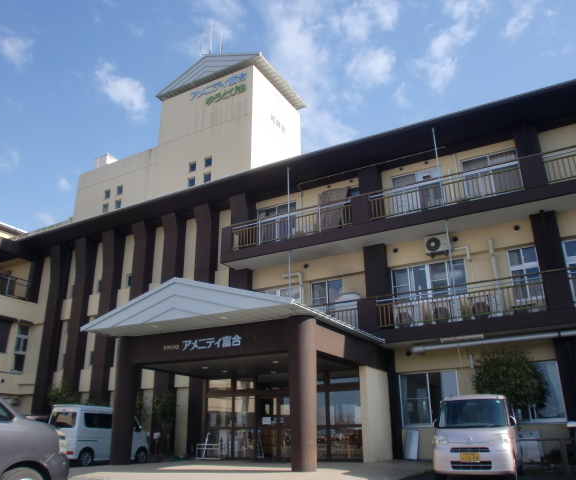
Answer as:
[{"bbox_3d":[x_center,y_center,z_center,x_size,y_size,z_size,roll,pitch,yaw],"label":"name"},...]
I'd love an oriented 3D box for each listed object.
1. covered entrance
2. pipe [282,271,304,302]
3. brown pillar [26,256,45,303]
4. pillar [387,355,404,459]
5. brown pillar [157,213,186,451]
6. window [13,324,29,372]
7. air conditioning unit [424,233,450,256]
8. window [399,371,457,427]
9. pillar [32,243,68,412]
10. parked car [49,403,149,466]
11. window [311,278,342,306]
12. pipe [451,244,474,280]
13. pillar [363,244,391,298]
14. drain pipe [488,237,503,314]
[{"bbox_3d":[-1.144,3.889,14.378,6.300,4.350,6.300,-11,-23,26],"label":"covered entrance"},{"bbox_3d":[0.211,1.916,19.478,0.970,1.320,0.130,-11,-23,26],"label":"pipe"},{"bbox_3d":[-12.137,1.882,24.812,0.383,2.386,0.511,-12,-23,26],"label":"brown pillar"},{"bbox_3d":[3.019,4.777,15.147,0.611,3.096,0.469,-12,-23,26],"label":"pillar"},{"bbox_3d":[-4.654,3.353,19.875,0.710,9.159,0.738,-12,-23,26],"label":"brown pillar"},{"bbox_3d":[-12.089,4.899,23.416,0.114,2.002,0.525,-12,-23,26],"label":"window"},{"bbox_3d":[4.988,0.183,17.131,0.790,0.590,0.310,-11,-23,26],"label":"air conditioning unit"},{"bbox_3d":[4.411,4.945,16.067,1.830,1.630,0.120,-11,-23,26],"label":"window"},{"bbox_3d":[-10.525,4.584,22.735,0.682,9.159,0.738,-12,-23,26],"label":"pillar"},{"bbox_3d":[-6.474,6.872,18.118,1.475,1.900,3.395,-12,-23,27],"label":"parked car"},{"bbox_3d":[1.332,2.049,17.310,1.193,1.434,0.099,-12,-23,26],"label":"window"},{"bbox_3d":[5.208,0.746,15.330,0.483,1.122,0.114,-12,-23,26],"label":"pipe"},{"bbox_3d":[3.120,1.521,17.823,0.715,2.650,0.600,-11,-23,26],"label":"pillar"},{"bbox_3d":[5.988,1.065,14.804,0.128,2.343,0.170,-12,-23,26],"label":"drain pipe"}]

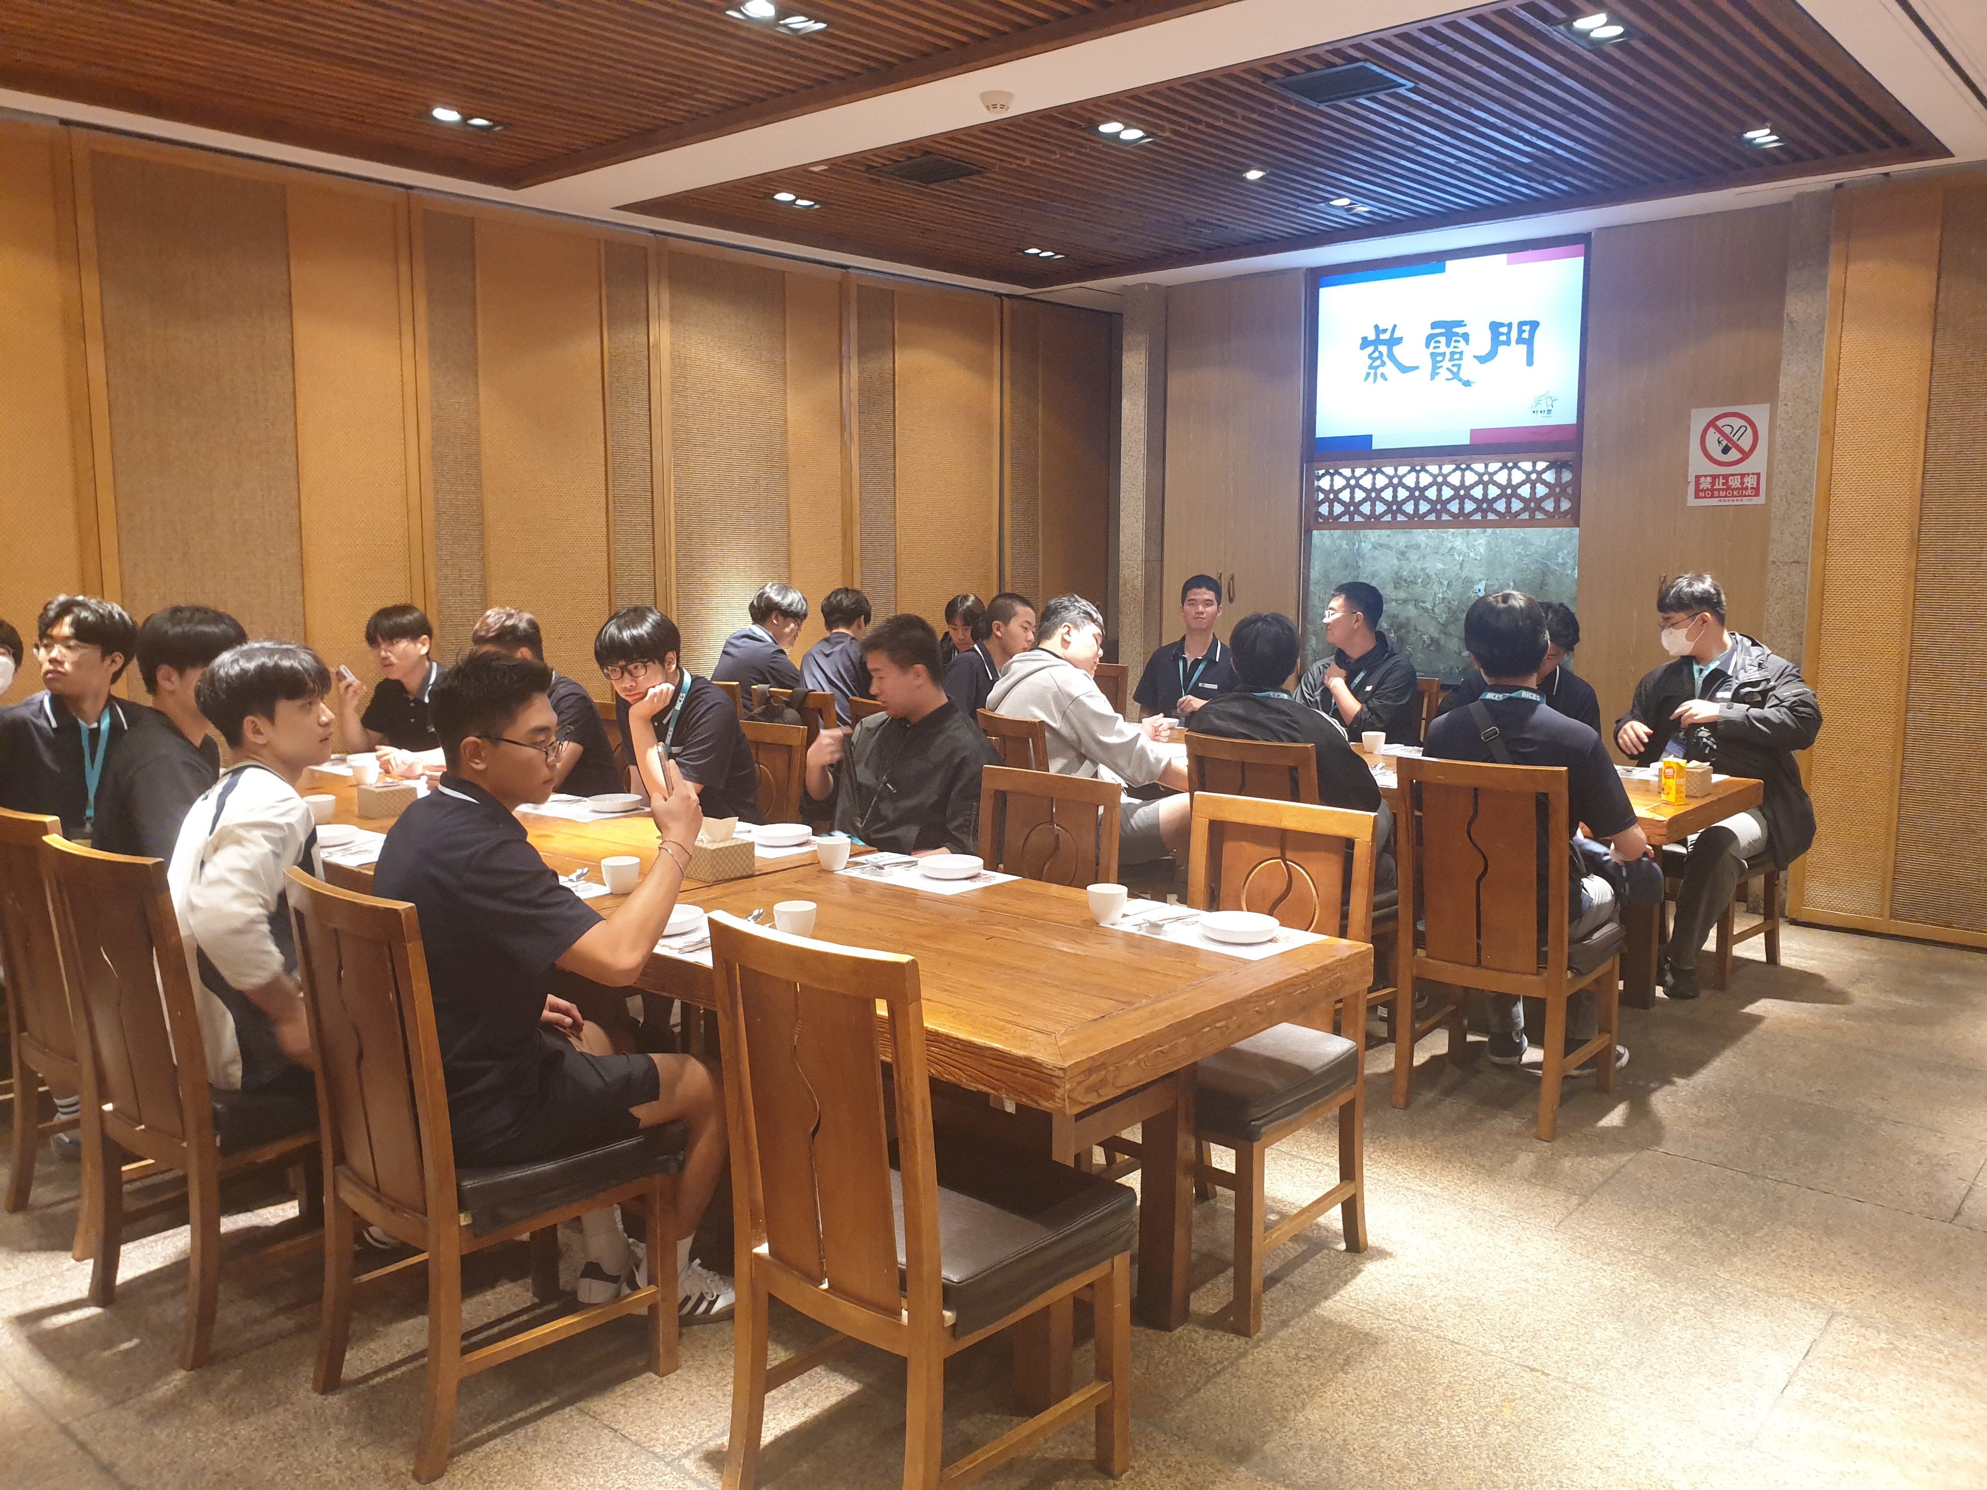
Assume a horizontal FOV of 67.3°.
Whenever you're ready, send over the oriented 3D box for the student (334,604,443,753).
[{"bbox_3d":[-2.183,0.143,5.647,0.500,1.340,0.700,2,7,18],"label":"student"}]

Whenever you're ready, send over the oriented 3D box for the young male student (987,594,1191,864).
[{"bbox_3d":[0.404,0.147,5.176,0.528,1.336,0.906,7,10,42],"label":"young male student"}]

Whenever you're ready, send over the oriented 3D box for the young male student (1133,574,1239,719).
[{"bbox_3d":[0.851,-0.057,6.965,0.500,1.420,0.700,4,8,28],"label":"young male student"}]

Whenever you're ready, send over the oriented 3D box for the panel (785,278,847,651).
[{"bbox_3d":[-0.857,-0.900,7.309,0.050,2.698,0.355,7,10,42],"label":"panel"}]

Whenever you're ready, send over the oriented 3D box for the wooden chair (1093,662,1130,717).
[{"bbox_3d":[0.326,0.115,6.889,0.440,0.955,0.500,7,10,41],"label":"wooden chair"}]

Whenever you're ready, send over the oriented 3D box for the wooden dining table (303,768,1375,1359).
[{"bbox_3d":[-1.158,0.637,3.992,4.240,0.756,0.945,6,9,41],"label":"wooden dining table"}]

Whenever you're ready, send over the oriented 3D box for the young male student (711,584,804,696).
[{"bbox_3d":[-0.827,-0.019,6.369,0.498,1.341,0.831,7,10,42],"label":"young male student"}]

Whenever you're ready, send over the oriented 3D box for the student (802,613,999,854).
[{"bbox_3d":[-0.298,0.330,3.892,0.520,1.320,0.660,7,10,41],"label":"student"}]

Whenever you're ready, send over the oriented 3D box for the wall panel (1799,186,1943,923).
[{"bbox_3d":[3.323,-0.695,5.677,0.316,2.756,0.050,7,10,42],"label":"wall panel"}]

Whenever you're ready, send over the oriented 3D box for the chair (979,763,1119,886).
[{"bbox_3d":[0.002,0.573,3.630,0.450,0.970,0.520,6,9,41],"label":"chair"}]

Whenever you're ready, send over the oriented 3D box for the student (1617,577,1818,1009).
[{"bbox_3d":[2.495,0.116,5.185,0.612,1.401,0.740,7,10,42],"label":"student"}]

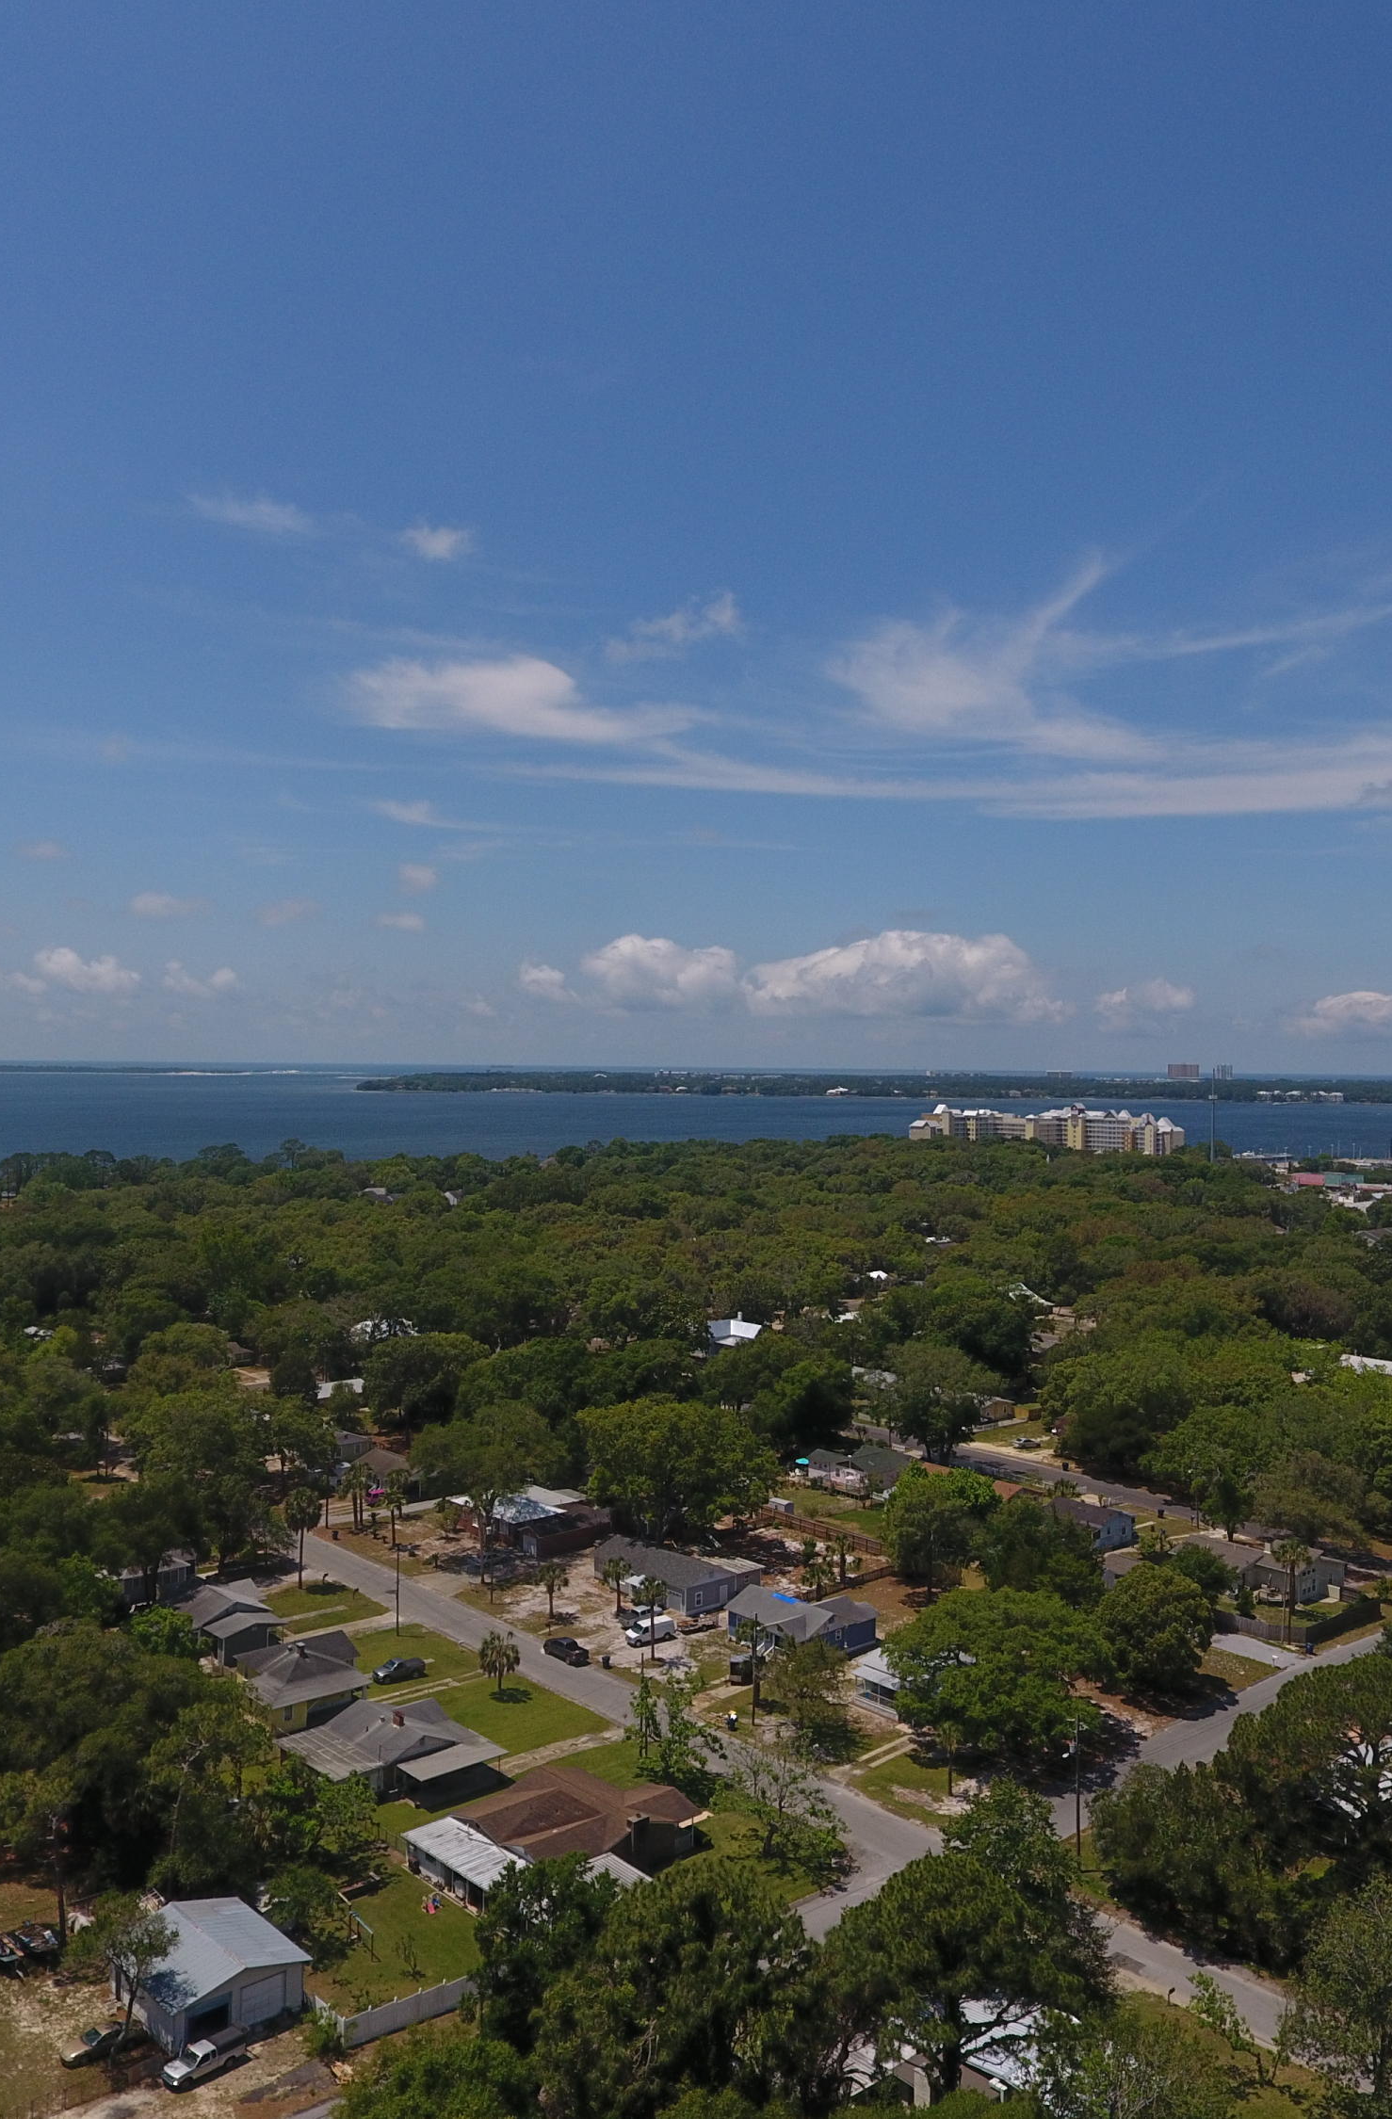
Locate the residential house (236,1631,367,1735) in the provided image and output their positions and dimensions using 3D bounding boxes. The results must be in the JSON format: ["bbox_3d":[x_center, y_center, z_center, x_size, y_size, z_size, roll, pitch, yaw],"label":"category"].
[{"bbox_3d":[-38.160,59.343,157.980,12.503,5.167,14.673,1,0,-41],"label":"residential house"}]

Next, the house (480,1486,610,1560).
[{"bbox_3d":[-20.500,63.900,225.280,14.500,4.300,16.200,1,0,-44],"label":"house"}]

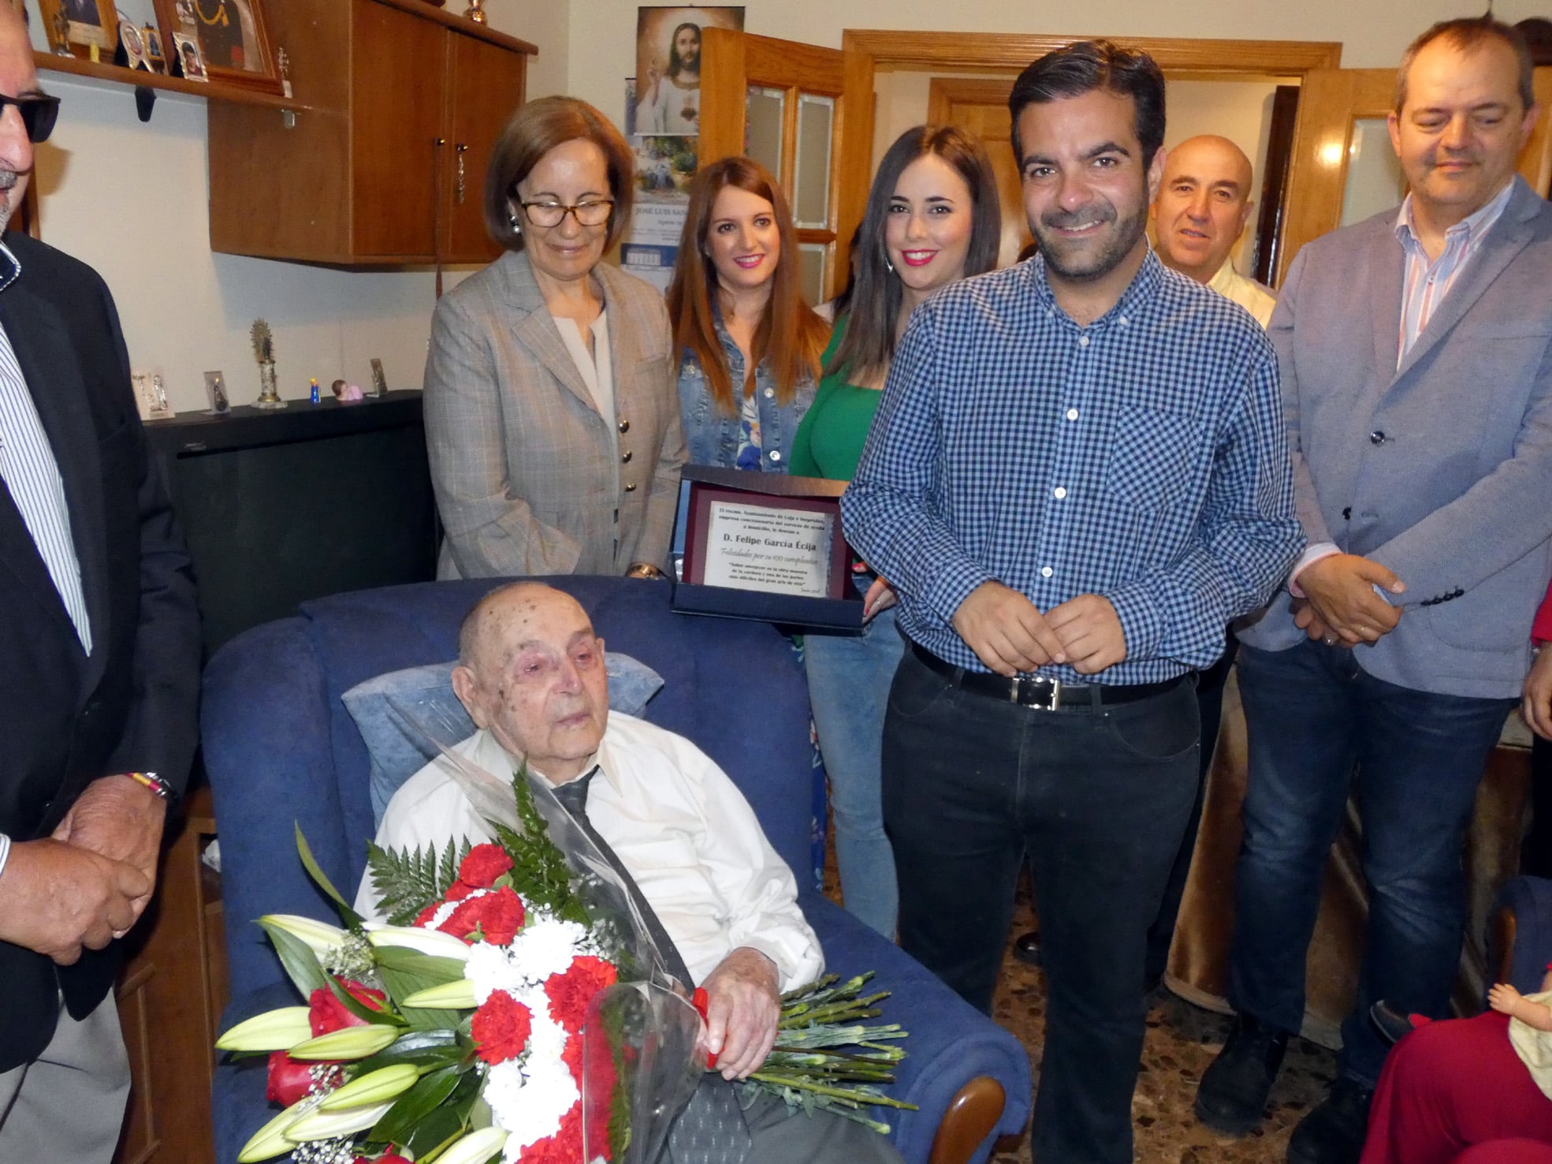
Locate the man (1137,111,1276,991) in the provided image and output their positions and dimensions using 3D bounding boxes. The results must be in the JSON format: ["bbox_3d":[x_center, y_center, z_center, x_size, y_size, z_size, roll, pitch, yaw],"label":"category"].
[{"bbox_3d":[0.696,0.028,2.521,0.500,1.670,0.340,10,15,26],"label":"man"}]

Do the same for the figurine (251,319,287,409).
[{"bbox_3d":[-0.949,-0.407,2.509,0.048,0.162,0.052,10,15,25],"label":"figurine"}]

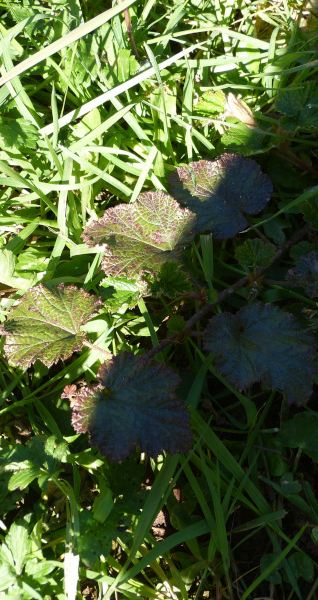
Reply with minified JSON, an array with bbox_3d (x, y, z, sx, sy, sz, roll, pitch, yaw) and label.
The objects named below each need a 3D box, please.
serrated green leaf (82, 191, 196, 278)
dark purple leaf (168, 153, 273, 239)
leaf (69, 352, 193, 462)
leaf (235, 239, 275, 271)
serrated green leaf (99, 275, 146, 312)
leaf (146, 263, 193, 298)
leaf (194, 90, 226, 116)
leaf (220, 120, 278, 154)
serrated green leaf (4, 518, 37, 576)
[{"bbox_3d":[-0.014,-0.045,0.991,0.080,0.016,0.075,29,69,12],"label":"serrated green leaf"},{"bbox_3d":[0.040,-0.074,0.994,0.068,0.014,0.065,38,70,16],"label":"dark purple leaf"},{"bbox_3d":[-0.014,0.060,0.810,0.063,0.011,0.060,30,75,9],"label":"leaf"},{"bbox_3d":[0.058,-0.028,0.878,0.024,0.006,0.021,1,70,0],"label":"leaf"},{"bbox_3d":[-0.024,-0.004,0.980,0.033,0.009,0.029,-11,66,-5],"label":"serrated green leaf"},{"bbox_3d":[0.007,-0.013,0.984,0.033,0.009,0.028,-1,66,-1],"label":"leaf"},{"bbox_3d":[0.033,-0.127,0.942,0.021,0.006,0.019,19,67,8],"label":"leaf"},{"bbox_3d":[0.067,-0.119,1.069,0.043,0.010,0.029,3,67,2],"label":"leaf"},{"bbox_3d":[-0.075,0.134,0.791,0.017,0.004,0.030,-1,63,-1],"label":"serrated green leaf"}]

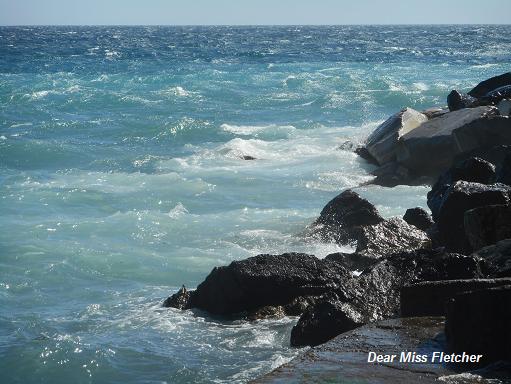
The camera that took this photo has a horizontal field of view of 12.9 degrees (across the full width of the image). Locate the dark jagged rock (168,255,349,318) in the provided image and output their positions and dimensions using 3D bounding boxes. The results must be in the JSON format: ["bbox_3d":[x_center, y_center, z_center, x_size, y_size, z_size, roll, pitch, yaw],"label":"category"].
[{"bbox_3d":[0.048,1.490,36.400,2.963,1.000,1.700,0,4,0],"label":"dark jagged rock"}]

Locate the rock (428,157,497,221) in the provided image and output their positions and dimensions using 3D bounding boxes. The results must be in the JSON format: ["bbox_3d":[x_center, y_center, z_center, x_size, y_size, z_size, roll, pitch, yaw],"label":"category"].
[{"bbox_3d":[4.676,-0.079,51.300,1.589,1.400,1.400,0,4,0],"label":"rock"}]

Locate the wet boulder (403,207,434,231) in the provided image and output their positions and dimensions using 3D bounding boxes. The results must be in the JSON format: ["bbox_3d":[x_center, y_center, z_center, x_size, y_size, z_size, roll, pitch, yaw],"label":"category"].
[{"bbox_3d":[3.563,0.579,49.400,0.699,0.570,0.650,0,4,0],"label":"wet boulder"}]

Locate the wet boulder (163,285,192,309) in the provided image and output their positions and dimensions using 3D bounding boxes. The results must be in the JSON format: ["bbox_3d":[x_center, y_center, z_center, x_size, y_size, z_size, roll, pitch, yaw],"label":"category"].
[{"bbox_3d":[-1.269,1.678,36.300,0.450,0.420,0.450,0,4,0],"label":"wet boulder"}]

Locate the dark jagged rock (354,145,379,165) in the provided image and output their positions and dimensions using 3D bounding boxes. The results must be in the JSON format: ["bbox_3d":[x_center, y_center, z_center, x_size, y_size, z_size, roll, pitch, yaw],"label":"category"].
[{"bbox_3d":[3.610,-1.219,73.500,0.780,0.680,0.750,0,4,0],"label":"dark jagged rock"}]

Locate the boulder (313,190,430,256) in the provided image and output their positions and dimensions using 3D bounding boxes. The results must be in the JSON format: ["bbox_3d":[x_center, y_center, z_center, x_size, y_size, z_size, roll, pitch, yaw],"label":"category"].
[{"bbox_3d":[2.079,0.564,40.500,2.050,1.100,1.700,0,4,0],"label":"boulder"}]

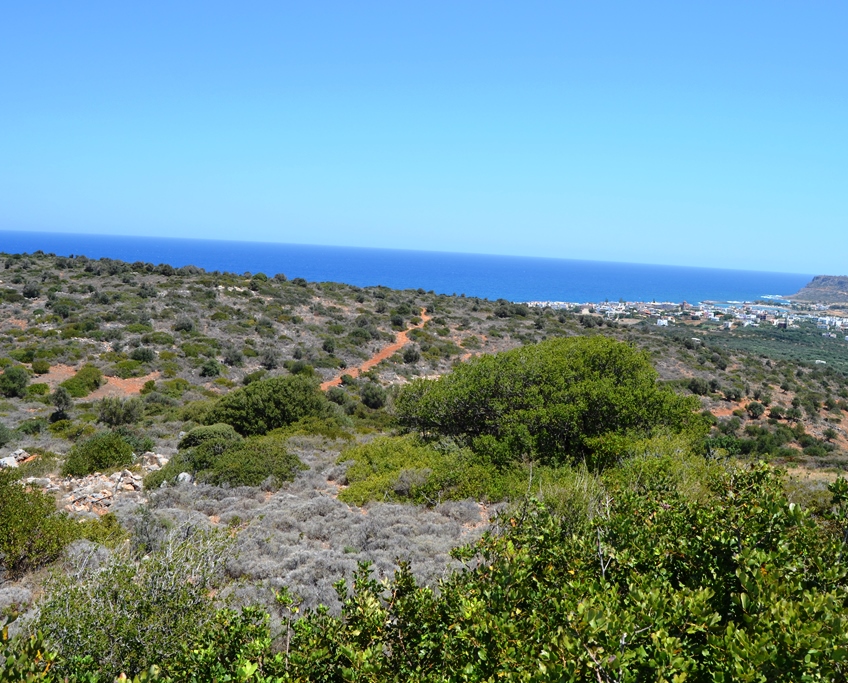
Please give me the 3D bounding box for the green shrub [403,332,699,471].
[{"bbox_3d":[3.541,1.707,21.500,8.340,3.690,6.250,4,7,10],"label":"green shrub"}]

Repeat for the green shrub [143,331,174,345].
[{"bbox_3d":[-18.666,-0.281,54.000,2.200,0.950,1.900,1,7,-19],"label":"green shrub"}]

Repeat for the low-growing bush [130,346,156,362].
[{"bbox_3d":[-19.355,0.897,53.000,1.760,1.080,1.670,0,7,-20],"label":"low-growing bush"}]

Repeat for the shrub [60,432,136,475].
[{"bbox_3d":[-7.864,2.698,18.500,1.750,1.090,1.660,0,7,-23],"label":"shrub"}]

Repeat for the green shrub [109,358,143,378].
[{"bbox_3d":[-15.493,1.406,40.000,1.850,0.950,1.600,0,7,-21],"label":"green shrub"}]

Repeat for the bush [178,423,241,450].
[{"bbox_3d":[-4.468,1.979,16.000,1.300,0.620,1.200,1,7,-15],"label":"bush"}]

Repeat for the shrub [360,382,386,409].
[{"bbox_3d":[-2.959,3.164,45.000,1.490,1.490,1.420,2,7,-4],"label":"shrub"}]

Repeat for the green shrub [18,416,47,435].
[{"bbox_3d":[-13.252,2.843,26.000,0.930,0.600,0.880,-1,8,-27],"label":"green shrub"}]

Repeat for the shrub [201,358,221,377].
[{"bbox_3d":[-11.674,1.422,42.000,1.100,0.950,1.050,1,7,-15],"label":"shrub"}]

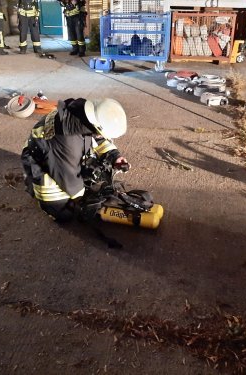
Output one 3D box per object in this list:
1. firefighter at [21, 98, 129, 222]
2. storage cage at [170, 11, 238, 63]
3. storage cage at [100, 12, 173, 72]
[{"bbox_3d":[-0.329,-0.214,2.817,0.720,0.870,0.560,5,30,10],"label":"firefighter"},{"bbox_3d":[1.681,-3.127,7.786,1.210,0.970,0.800,6,30,12],"label":"storage cage"},{"bbox_3d":[0.292,-2.838,7.302,1.220,1.000,0.800,4,30,9],"label":"storage cage"}]

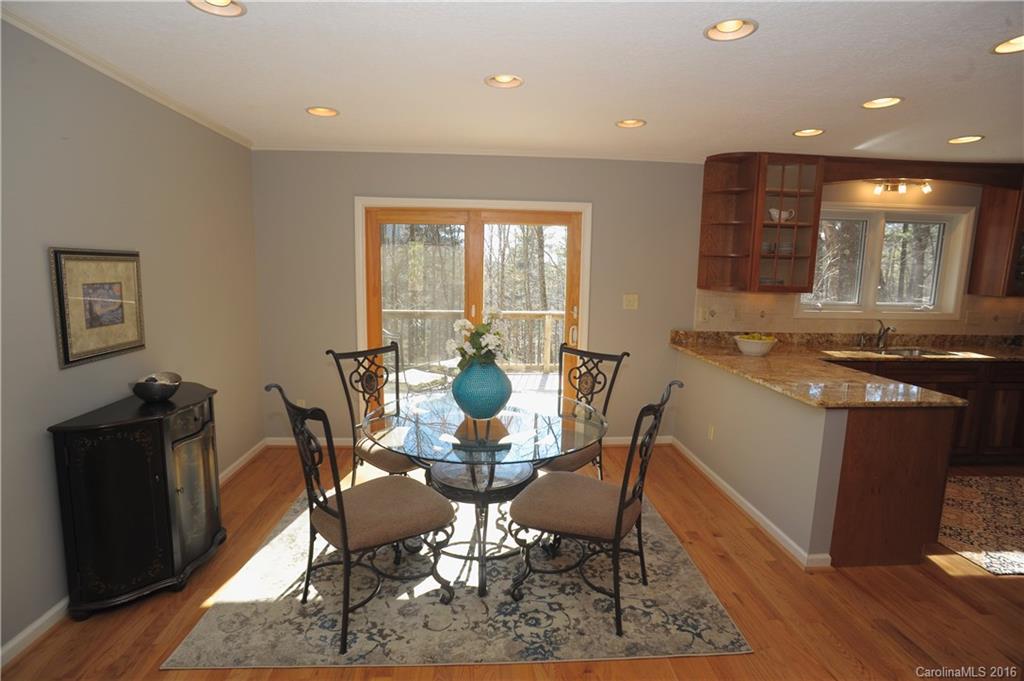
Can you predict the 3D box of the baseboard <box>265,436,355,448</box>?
[{"bbox_3d":[-1.695,0.869,4.365,0.800,0.096,0.018,1,8,-4],"label":"baseboard"}]

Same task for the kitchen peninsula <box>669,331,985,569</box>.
[{"bbox_3d":[1.865,0.623,3.588,0.840,0.930,1.930,1,8,-4],"label":"kitchen peninsula"}]

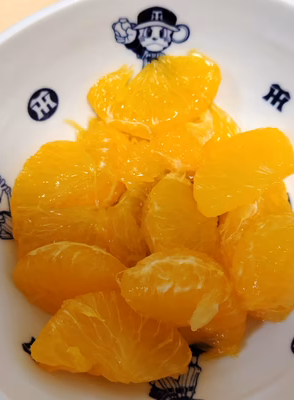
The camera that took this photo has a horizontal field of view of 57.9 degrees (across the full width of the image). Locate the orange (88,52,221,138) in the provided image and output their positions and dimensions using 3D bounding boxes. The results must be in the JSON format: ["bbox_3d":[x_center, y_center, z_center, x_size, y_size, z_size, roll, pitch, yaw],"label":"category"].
[{"bbox_3d":[0.004,-0.062,0.157,0.071,0.024,0.043,-8,84,-1],"label":"orange"}]

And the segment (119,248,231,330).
[{"bbox_3d":[0.015,0.048,0.142,0.053,0.032,0.038,7,74,2],"label":"segment"}]

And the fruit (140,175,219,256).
[{"bbox_3d":[0.018,0.009,0.152,0.040,0.030,0.049,-5,74,-1],"label":"fruit"}]

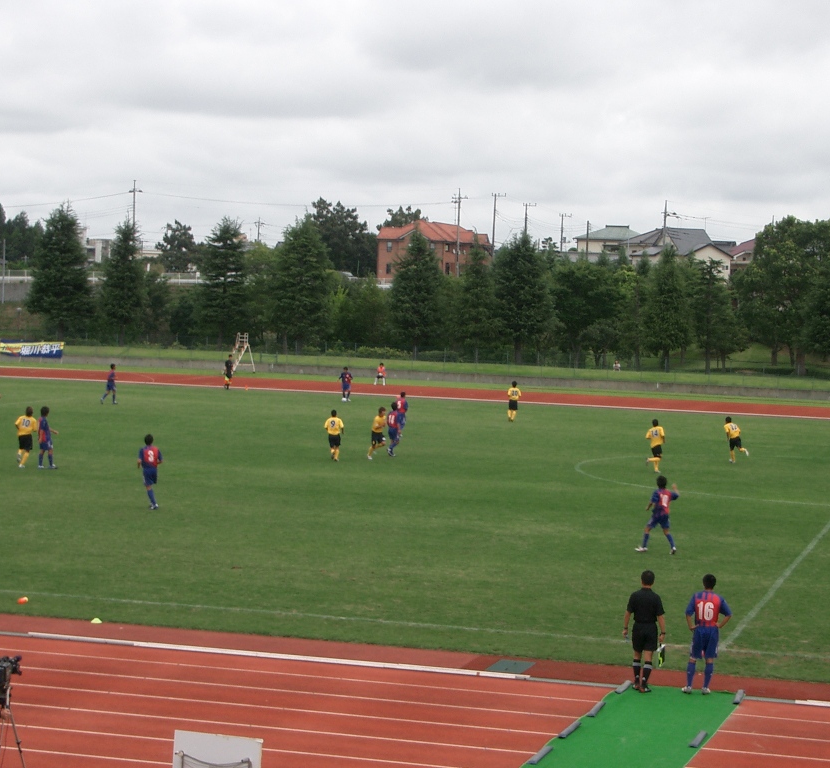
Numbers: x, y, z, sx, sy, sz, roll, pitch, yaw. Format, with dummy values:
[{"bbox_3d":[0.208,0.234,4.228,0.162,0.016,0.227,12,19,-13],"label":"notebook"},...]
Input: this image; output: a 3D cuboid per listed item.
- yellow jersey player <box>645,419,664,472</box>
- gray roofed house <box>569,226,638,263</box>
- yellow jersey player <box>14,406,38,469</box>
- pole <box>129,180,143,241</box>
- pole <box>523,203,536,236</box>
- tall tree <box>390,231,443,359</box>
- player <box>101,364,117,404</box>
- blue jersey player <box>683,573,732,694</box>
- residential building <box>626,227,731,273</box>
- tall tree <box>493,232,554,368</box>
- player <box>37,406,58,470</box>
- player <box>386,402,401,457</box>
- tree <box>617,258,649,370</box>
[{"bbox_3d":[7.570,1.960,69.044,0.600,1.690,0.620,3,3,13],"label":"yellow jersey player"},{"bbox_3d":[25.572,-16.039,282.000,10.300,8.500,8.000,2,3,-4],"label":"gray roofed house"},{"bbox_3d":[-11.048,1.518,62.130,0.580,1.730,0.520,3,3,22],"label":"yellow jersey player"},{"bbox_3d":[-31.891,-17.025,247.725,1.600,11.979,0.500,3,3,15],"label":"pole"},{"bbox_3d":[15.157,-17.838,287.731,1.800,11.752,0.500,3,3,15],"label":"pole"},{"bbox_3d":[0.160,-5.841,140.500,3.700,8.300,3.700,2,3,0],"label":"tall tree"},{"bbox_3d":[-13.143,-0.008,94.527,0.727,1.730,0.505,2,3,-6],"label":"player"},{"bbox_3d":[4.166,3.554,31.122,0.660,1.690,0.420,2,3,6],"label":"blue jersey player"},{"bbox_3d":[28.758,-12.884,238.000,10.500,8.300,8.500,1,3,-12],"label":"residential building"},{"bbox_3d":[6.672,-5.234,134.000,3.900,7.980,3.900,3,3,15],"label":"tall tree"},{"bbox_3d":[-10.331,1.500,61.704,0.480,1.769,0.520,1,3,-26],"label":"player"},{"bbox_3d":[-0.696,1.474,70.900,0.520,1.680,0.580,4,3,30],"label":"player"},{"bbox_3d":[13.637,-4.318,136.000,2.300,6.989,2.300,2,3,6],"label":"tree"}]

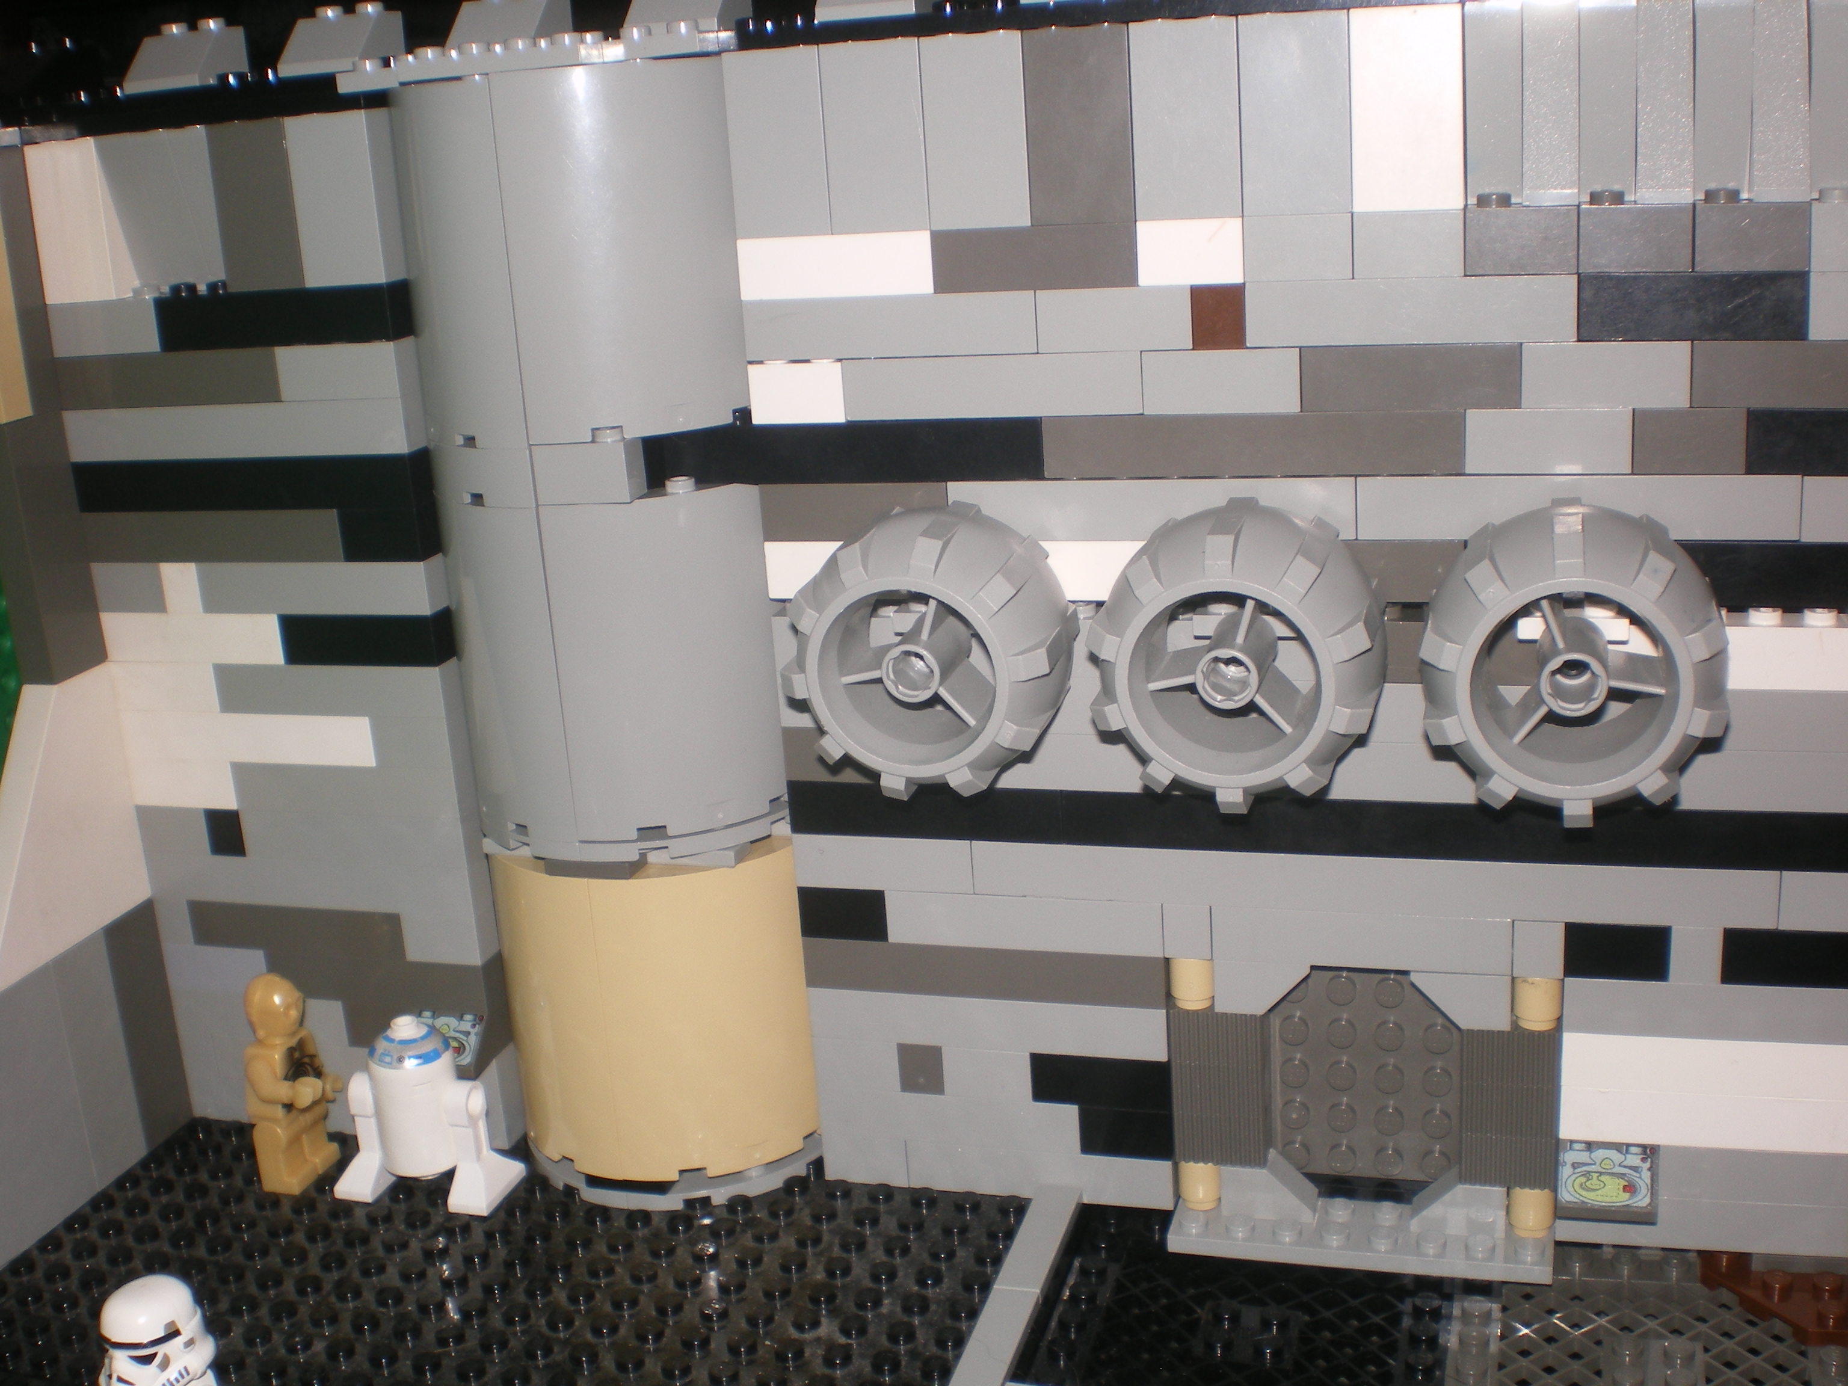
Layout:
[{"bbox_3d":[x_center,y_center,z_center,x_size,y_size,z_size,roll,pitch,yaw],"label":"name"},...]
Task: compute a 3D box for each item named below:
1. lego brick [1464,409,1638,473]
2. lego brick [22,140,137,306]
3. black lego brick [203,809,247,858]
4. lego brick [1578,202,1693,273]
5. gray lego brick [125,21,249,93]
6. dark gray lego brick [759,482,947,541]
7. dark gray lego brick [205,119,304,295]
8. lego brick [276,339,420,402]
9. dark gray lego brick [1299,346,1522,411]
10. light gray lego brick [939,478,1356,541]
[{"bbox_3d":[0.093,-0.039,0.302,0.024,0.010,0.016,1,18,17],"label":"lego brick"},{"bbox_3d":[-0.149,-0.085,0.367,0.016,0.029,0.016,1,18,17],"label":"lego brick"},{"bbox_3d":[-0.132,0.025,0.388,0.008,0.010,0.008,1,17,17],"label":"black lego brick"},{"bbox_3d":[0.102,-0.066,0.292,0.016,0.010,0.016,1,18,17],"label":"lego brick"},{"bbox_3d":[-0.129,-0.111,0.353,0.016,0.011,0.016,1,17,17],"label":"gray lego brick"},{"bbox_3d":[-0.010,-0.030,0.333,0.032,0.010,0.008,1,17,17],"label":"dark gray lego brick"},{"bbox_3d":[-0.111,-0.085,0.352,0.016,0.029,0.016,1,18,17],"label":"dark gray lego brick"},{"bbox_3d":[-0.100,-0.056,0.352,0.024,0.010,0.008,1,17,17],"label":"lego brick"},{"bbox_3d":[0.073,-0.048,0.304,0.032,0.010,0.016,1,18,17],"label":"dark gray lego brick"},{"bbox_3d":[0.036,-0.030,0.319,0.064,0.010,0.008,1,17,17],"label":"light gray lego brick"}]

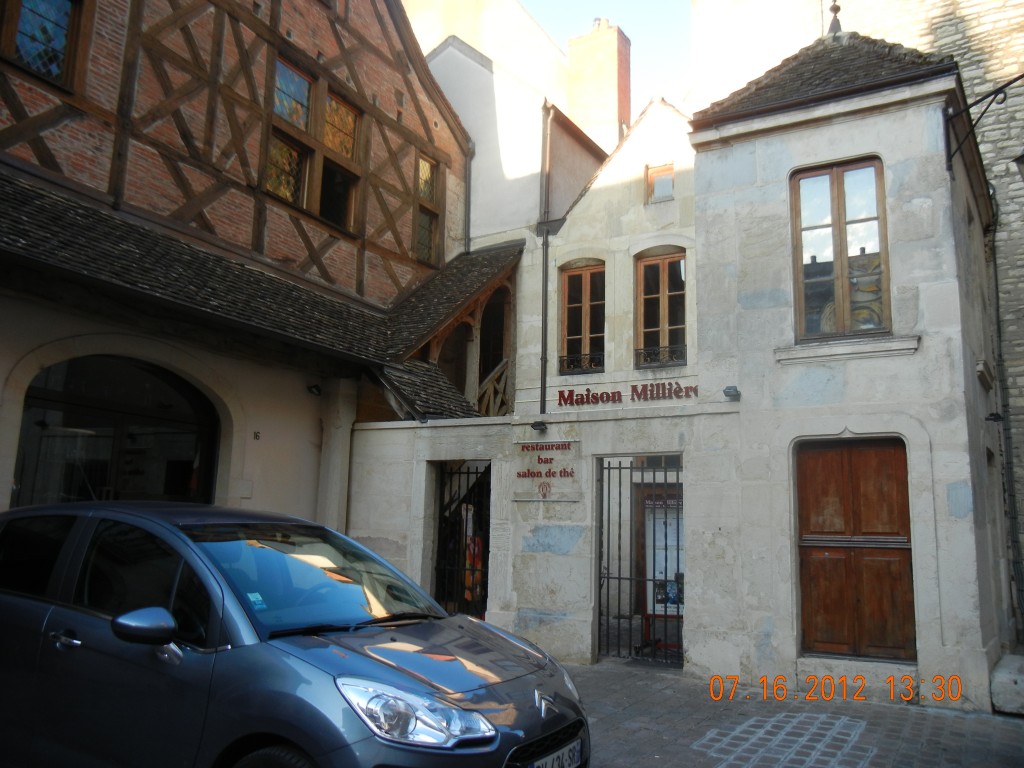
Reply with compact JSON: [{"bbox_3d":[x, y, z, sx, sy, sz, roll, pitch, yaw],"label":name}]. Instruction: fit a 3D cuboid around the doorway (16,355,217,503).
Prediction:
[{"bbox_3d":[-4.007,1.263,9.187,0.300,2.978,2.569,-4,-11,29],"label":"doorway"}]

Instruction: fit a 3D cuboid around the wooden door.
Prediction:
[{"bbox_3d":[3.420,1.648,8.869,1.061,2.125,0.100,-4,-11,29],"label":"wooden door"}]

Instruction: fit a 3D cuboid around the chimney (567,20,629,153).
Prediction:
[{"bbox_3d":[1.467,-4.825,14.913,0.899,2.264,0.557,-4,-11,29],"label":"chimney"}]

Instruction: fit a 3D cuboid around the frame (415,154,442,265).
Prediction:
[{"bbox_3d":[-1.400,-2.849,14.627,0.140,1.693,0.770,-4,-11,29],"label":"frame"}]

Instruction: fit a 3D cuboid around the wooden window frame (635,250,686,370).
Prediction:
[{"bbox_3d":[1.784,-0.856,10.554,0.623,1.369,0.140,-4,-11,29],"label":"wooden window frame"}]

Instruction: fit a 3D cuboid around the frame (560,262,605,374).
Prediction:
[{"bbox_3d":[0.896,-0.785,11.037,0.594,1.344,0.140,-4,-11,29],"label":"frame"}]

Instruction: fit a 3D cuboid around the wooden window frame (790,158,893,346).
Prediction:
[{"bbox_3d":[3.417,-1.384,9.252,0.938,1.911,0.140,-4,-11,29],"label":"wooden window frame"}]

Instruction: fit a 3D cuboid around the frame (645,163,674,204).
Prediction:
[{"bbox_3d":[1.809,-2.430,10.781,0.367,0.497,0.120,-4,-11,29],"label":"frame"}]

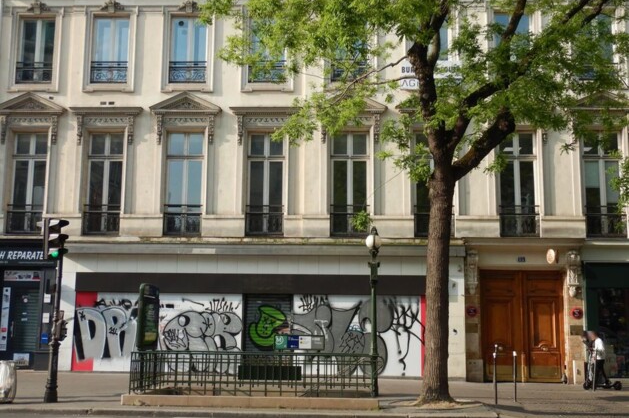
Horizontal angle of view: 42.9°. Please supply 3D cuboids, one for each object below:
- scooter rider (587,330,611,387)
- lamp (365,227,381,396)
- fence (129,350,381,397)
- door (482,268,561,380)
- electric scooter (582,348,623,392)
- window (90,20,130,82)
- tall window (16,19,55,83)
[{"bbox_3d":[8.467,4.452,23.900,0.600,1.600,0.520,0,-9,3],"label":"scooter rider"},{"bbox_3d":[1.340,2.324,18.300,0.360,3.870,0.380,0,-9,3],"label":"lamp"},{"bbox_3d":[-1.232,3.706,18.306,5.329,0.936,2.700,0,-9,2],"label":"fence"},{"bbox_3d":[6.749,3.807,26.201,2.642,3.635,0.200,0,-9,2],"label":"door"},{"bbox_3d":[8.559,4.765,23.750,1.130,1.180,0.500,0,-9,3],"label":"electric scooter"},{"bbox_3d":[-7.076,-5.482,27.842,1.310,2.388,0.250,0,-9,2],"label":"window"},{"bbox_3d":[-9.862,-5.591,28.338,1.200,2.322,0.250,0,-9,3],"label":"tall window"}]

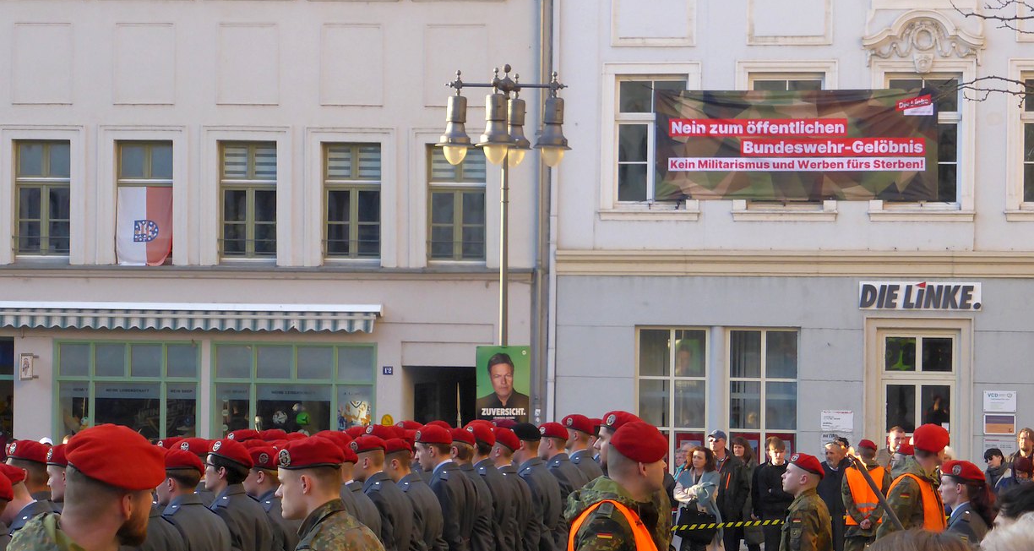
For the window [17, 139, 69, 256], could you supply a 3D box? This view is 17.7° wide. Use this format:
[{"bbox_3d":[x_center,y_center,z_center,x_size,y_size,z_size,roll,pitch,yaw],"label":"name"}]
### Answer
[{"bbox_3d":[-6.710,-1.105,46.900,0.770,1.630,0.150,1,-1,5],"label":"window"}]

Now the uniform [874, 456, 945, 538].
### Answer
[{"bbox_3d":[2.263,1.827,19.000,0.400,1.580,0.550,1,-1,-10],"label":"uniform"}]

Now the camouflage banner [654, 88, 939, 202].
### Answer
[{"bbox_3d":[3.840,-1.780,45.503,3.891,1.556,0.100,0,-2,10],"label":"camouflage banner"}]

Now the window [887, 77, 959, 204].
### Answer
[{"bbox_3d":[5.577,-1.847,45.460,1.013,1.763,0.150,0,-2,10],"label":"window"}]

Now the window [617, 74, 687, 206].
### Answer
[{"bbox_3d":[1.885,-1.885,46.098,1.018,1.765,0.150,0,-2,10],"label":"window"}]

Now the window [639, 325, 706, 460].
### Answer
[{"bbox_3d":[2.153,1.752,45.993,0.973,2.084,0.150,0,-2,10],"label":"window"}]

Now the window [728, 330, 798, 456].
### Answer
[{"bbox_3d":[3.400,1.755,45.778,0.958,2.075,0.150,0,-2,10],"label":"window"}]

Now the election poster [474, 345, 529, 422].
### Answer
[{"bbox_3d":[-0.154,1.195,36.600,0.600,0.845,0.030,1,-2,-2],"label":"election poster"}]

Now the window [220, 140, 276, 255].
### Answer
[{"bbox_3d":[-3.782,-1.065,46.683,0.804,1.667,0.150,1,-2,4],"label":"window"}]

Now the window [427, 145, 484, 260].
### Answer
[{"bbox_3d":[-0.843,-0.997,46.300,0.790,1.610,0.150,1,-1,5],"label":"window"}]

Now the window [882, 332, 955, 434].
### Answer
[{"bbox_3d":[5.500,1.475,45.400,0.990,1.420,0.140,0,-1,9],"label":"window"}]

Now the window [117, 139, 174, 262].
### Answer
[{"bbox_3d":[-5.241,-1.017,46.700,0.790,1.730,0.150,1,-1,5],"label":"window"}]

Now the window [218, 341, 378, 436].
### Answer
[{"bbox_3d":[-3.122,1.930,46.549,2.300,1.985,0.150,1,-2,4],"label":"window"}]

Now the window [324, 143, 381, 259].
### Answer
[{"bbox_3d":[-2.302,-1.038,46.574,0.800,1.663,0.150,1,-2,4],"label":"window"}]

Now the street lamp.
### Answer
[{"bbox_3d":[-0.148,0.589,36.400,1.500,5.800,1.500,0,-1,13],"label":"street lamp"}]

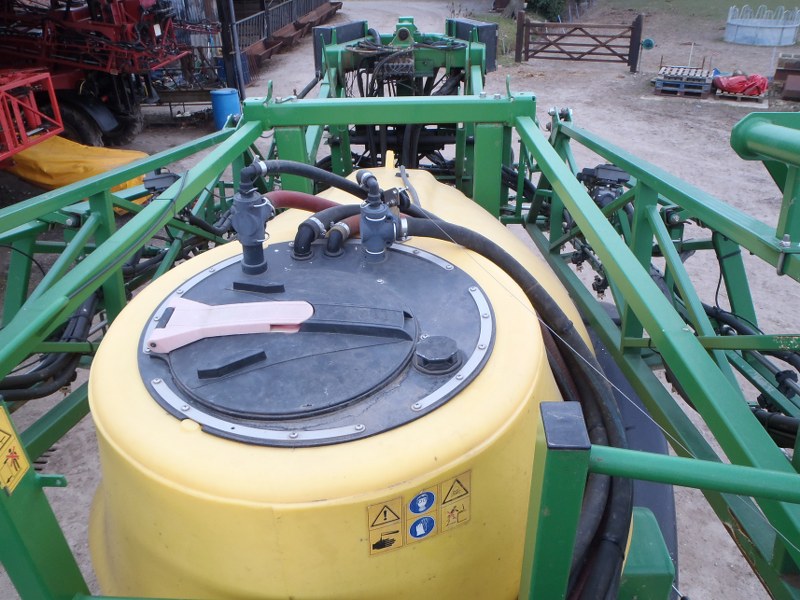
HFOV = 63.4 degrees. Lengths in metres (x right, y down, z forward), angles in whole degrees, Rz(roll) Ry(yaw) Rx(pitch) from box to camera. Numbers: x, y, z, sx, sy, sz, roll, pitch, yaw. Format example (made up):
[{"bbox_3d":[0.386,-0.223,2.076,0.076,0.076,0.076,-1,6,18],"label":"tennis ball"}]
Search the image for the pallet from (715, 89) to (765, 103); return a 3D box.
[{"bbox_3d":[8.025,-4.827,15.191,1.002,0.150,1.100,14,33,27],"label":"pallet"}]

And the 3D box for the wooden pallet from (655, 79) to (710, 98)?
[{"bbox_3d":[6.944,-5.184,15.748,1.209,0.300,1.030,14,32,26],"label":"wooden pallet"}]

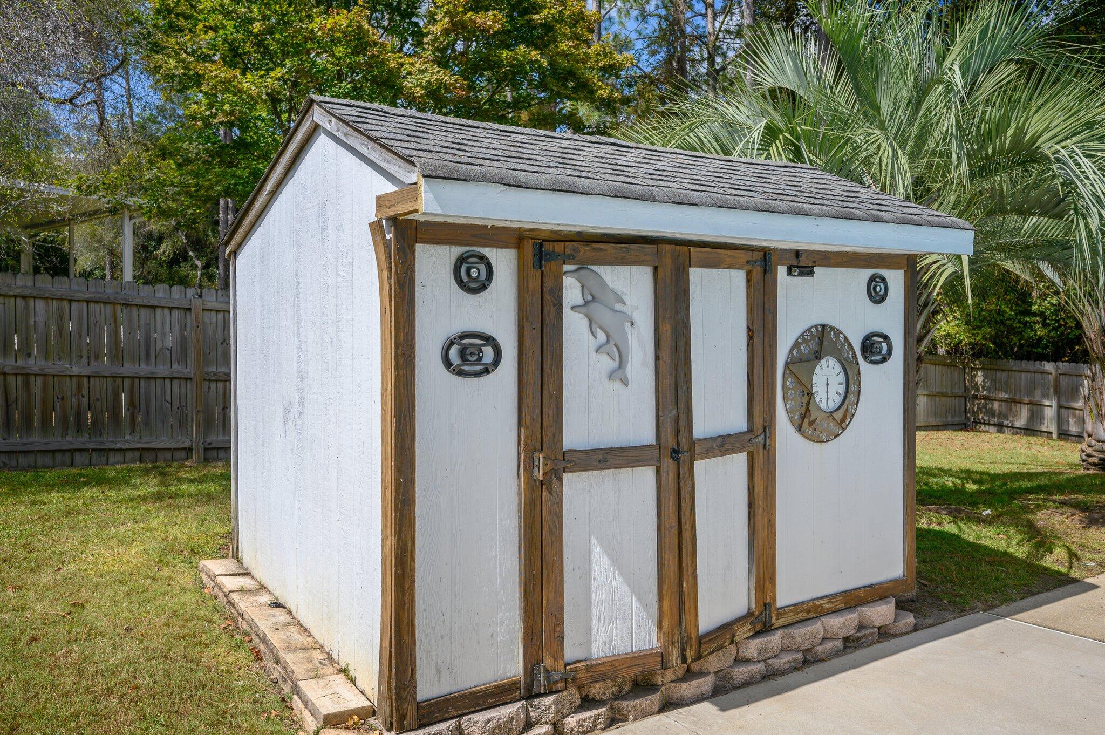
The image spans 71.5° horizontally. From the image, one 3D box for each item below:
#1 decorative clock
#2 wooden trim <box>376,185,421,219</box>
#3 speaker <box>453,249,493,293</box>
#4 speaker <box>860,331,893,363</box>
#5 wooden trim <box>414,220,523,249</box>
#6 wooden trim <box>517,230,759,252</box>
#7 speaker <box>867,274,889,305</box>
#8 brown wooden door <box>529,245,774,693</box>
[{"bbox_3d":[1.360,0.078,3.866,0.574,0.590,0.042,-1,2,-29],"label":"decorative clock"},{"bbox_3d":[-0.552,-0.588,2.718,0.040,0.085,0.370,-1,2,-29],"label":"wooden trim"},{"bbox_3d":[-0.301,-0.361,2.911,0.165,0.170,0.040,-1,2,-29],"label":"speaker"},{"bbox_3d":[1.720,-0.103,4.063,0.238,0.174,0.042,-1,2,-29],"label":"speaker"},{"bbox_3d":[-0.313,-0.507,2.917,0.423,0.090,0.030,-1,2,-29],"label":"wooden trim"},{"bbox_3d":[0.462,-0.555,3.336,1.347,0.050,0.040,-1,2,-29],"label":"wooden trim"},{"bbox_3d":[1.720,-0.415,4.052,0.165,0.170,0.040,-1,2,-29],"label":"speaker"},{"bbox_3d":[0.476,0.395,3.400,1.375,1.833,0.080,-1,2,-29],"label":"brown wooden door"}]

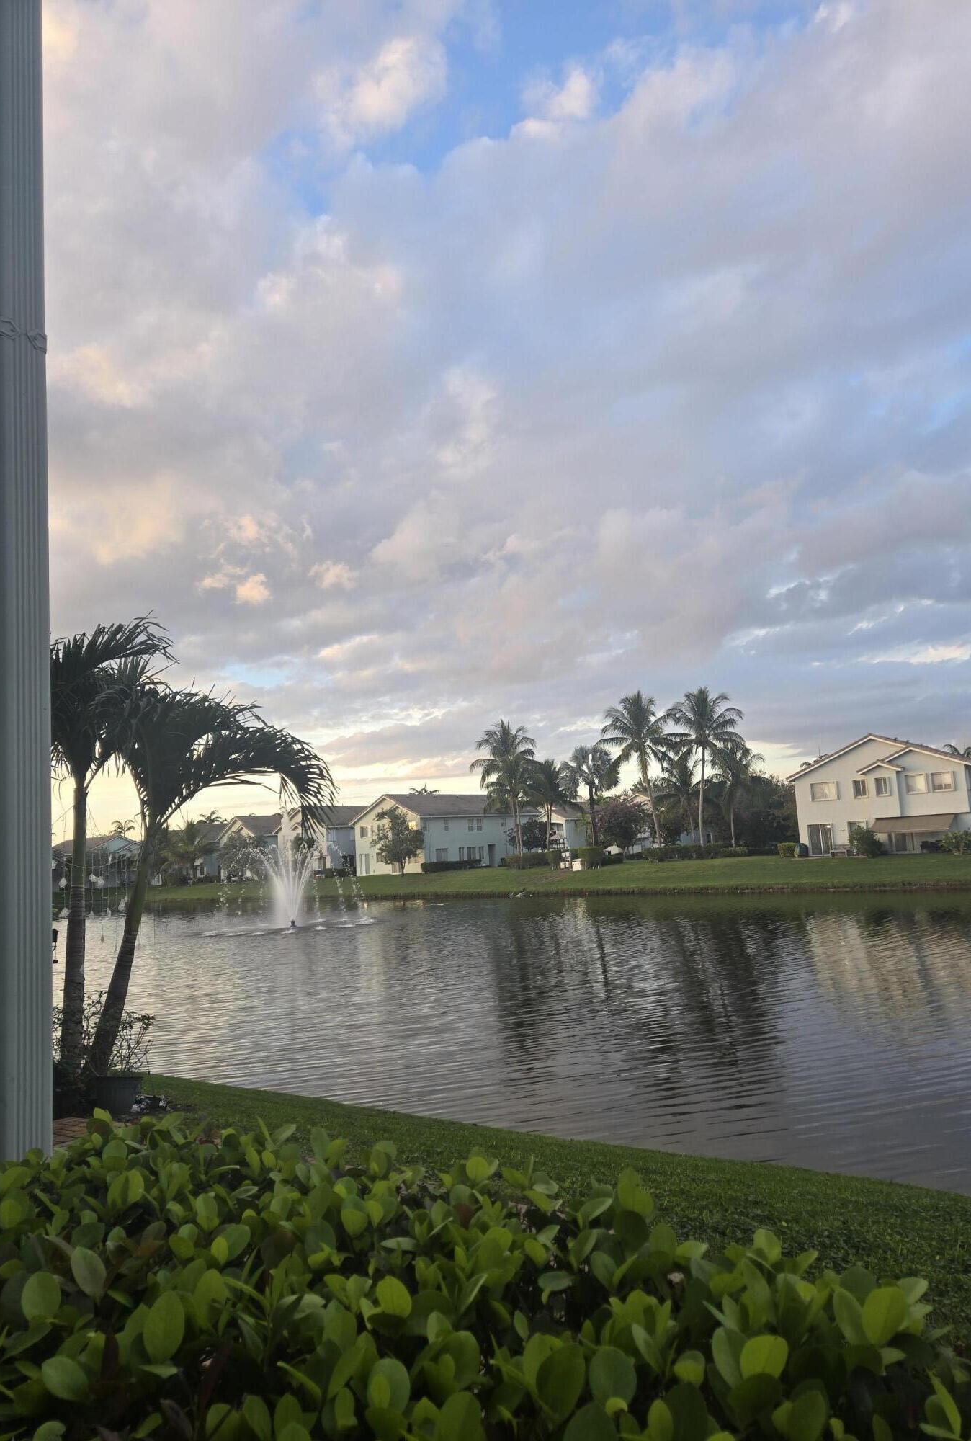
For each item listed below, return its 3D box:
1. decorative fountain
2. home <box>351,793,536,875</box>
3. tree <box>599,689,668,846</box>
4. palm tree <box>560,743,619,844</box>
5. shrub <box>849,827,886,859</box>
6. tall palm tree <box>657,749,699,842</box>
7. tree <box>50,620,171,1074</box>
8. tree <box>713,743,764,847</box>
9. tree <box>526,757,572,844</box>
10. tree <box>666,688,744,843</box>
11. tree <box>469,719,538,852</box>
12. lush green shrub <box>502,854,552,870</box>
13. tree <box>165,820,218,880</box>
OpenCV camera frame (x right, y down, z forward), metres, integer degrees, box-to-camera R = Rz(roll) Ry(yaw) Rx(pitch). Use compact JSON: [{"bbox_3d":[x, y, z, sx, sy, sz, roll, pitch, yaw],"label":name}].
[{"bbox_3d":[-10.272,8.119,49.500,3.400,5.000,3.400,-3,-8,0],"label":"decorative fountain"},{"bbox_3d":[-4.210,12.240,104.500,16.500,8.200,12.300,4,-10,-42],"label":"home"},{"bbox_3d":[12.871,4.676,82.000,6.200,14.100,6.200,-3,-8,0],"label":"tree"},{"bbox_3d":[9.841,7.725,90.000,5.500,11.110,5.610,-5,-8,6],"label":"palm tree"},{"bbox_3d":[26.705,8.547,67.000,2.550,2.210,2.300,-7,-8,21],"label":"shrub"},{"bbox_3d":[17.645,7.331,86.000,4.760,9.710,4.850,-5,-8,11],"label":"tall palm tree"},{"bbox_3d":[-2.668,0.899,6.400,1.250,3.100,1.250,-3,-8,0],"label":"tree"},{"bbox_3d":[22.173,6.963,84.000,4.650,9.880,4.740,-6,-8,14],"label":"tree"},{"bbox_3d":[5.984,8.235,87.000,4.800,9.800,4.800,-3,-8,0],"label":"tree"},{"bbox_3d":[18.704,4.387,82.000,6.600,14.200,6.400,-3,-8,0],"label":"tree"},{"bbox_3d":[1.787,7.093,95.000,6.460,14.520,6.590,-4,-8,1],"label":"tree"},{"bbox_3d":[3.741,12.741,86.000,4.600,1.500,2.000,-3,-8,0],"label":"lush green shrub"},{"bbox_3d":[-39.130,17.383,128.000,6.930,8.430,7.070,-1,-8,-17],"label":"tree"}]

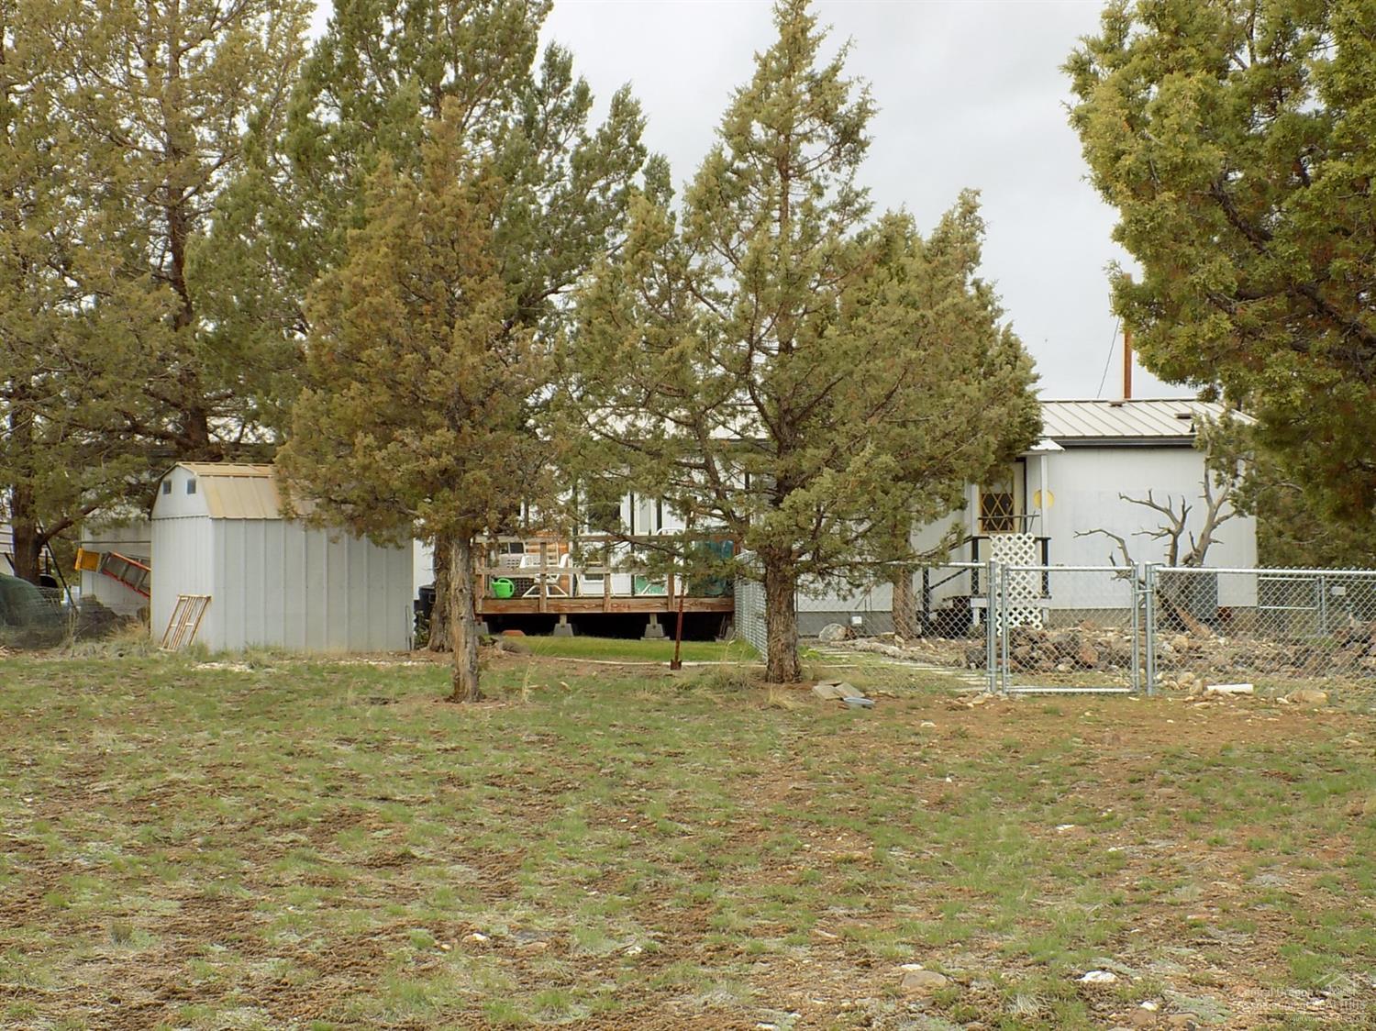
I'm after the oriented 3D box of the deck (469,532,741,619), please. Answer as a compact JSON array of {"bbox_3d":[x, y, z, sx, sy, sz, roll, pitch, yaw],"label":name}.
[{"bbox_3d":[-1.190,0.820,30.000,3.700,1.150,2.200,0,0,-3],"label":"deck"}]

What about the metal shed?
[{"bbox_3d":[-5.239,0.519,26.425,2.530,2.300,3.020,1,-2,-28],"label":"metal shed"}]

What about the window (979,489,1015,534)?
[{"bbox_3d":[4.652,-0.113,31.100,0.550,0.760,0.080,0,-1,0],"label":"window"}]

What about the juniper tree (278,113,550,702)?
[{"bbox_3d":[-2.198,-0.864,16.600,2.200,4.720,2.200,0,-1,0],"label":"juniper tree"}]

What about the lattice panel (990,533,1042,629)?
[{"bbox_3d":[4.609,0.943,29.000,0.630,1.400,0.040,-4,-4,0],"label":"lattice panel"}]

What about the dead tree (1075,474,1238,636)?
[{"bbox_3d":[6.222,0.513,27.400,2.170,2.150,1.600,0,-1,0],"label":"dead tree"}]

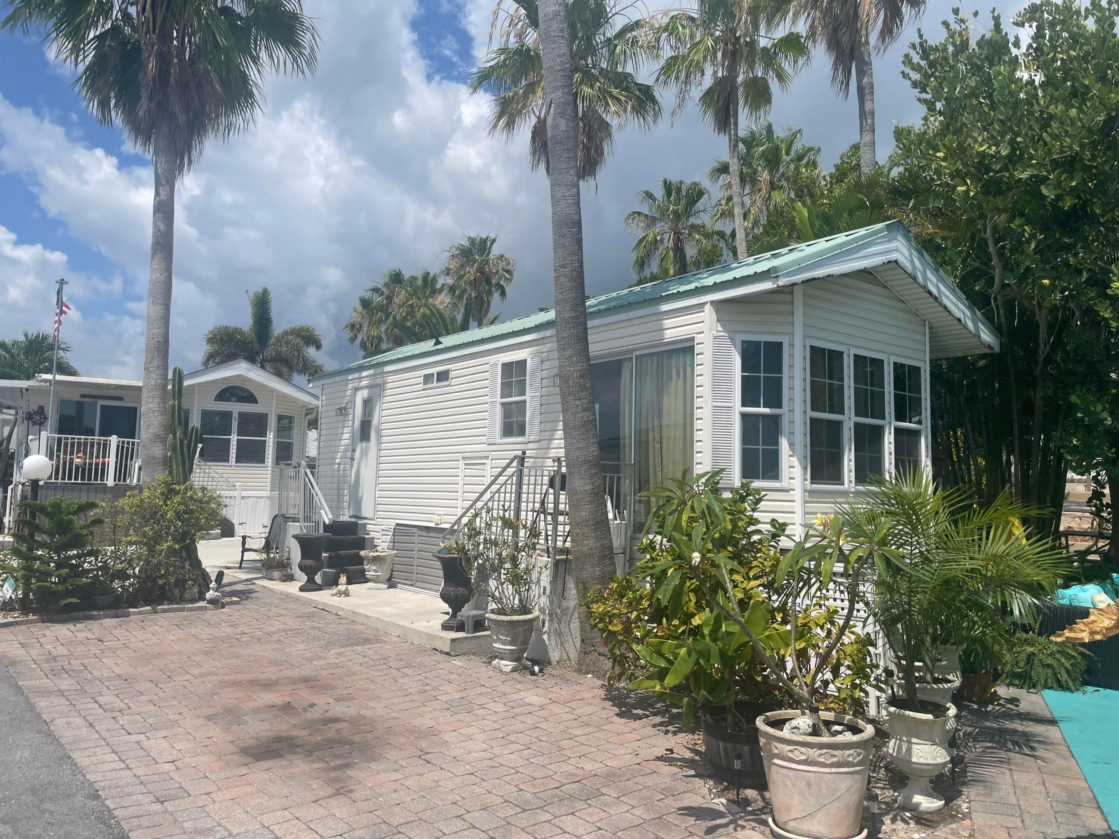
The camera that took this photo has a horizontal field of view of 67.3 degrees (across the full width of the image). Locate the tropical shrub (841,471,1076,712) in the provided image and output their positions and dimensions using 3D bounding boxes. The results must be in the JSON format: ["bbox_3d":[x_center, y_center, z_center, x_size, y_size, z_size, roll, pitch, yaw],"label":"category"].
[{"bbox_3d":[2.020,0.808,4.400,1.150,1.180,1.100,-1,-6,25],"label":"tropical shrub"}]

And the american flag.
[{"bbox_3d":[-9.469,-1.991,16.000,0.360,1.050,0.300,5,-7,-31],"label":"american flag"}]

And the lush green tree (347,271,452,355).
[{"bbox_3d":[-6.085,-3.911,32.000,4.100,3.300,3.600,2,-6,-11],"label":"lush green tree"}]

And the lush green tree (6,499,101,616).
[{"bbox_3d":[-5.590,1.467,9.300,1.000,1.260,1.000,5,-7,-30],"label":"lush green tree"}]

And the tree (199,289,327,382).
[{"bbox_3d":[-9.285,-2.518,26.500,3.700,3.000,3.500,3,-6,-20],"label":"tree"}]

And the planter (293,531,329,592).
[{"bbox_3d":[-3.252,1.856,11.000,0.480,0.760,0.480,3,-6,-16],"label":"planter"}]

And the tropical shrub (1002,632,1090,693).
[{"bbox_3d":[3.895,1.912,6.753,0.708,0.408,0.650,-2,-6,30],"label":"tropical shrub"}]

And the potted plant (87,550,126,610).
[{"bbox_3d":[-5.108,1.799,9.502,0.453,0.664,0.450,4,-6,-28],"label":"potted plant"}]

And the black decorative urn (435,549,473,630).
[{"bbox_3d":[-0.982,1.616,8.034,0.441,0.751,0.441,2,-5,-7],"label":"black decorative urn"}]

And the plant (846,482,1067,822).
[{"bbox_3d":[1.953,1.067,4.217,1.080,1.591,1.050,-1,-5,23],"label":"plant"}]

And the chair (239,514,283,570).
[{"bbox_3d":[-4.723,1.926,13.518,0.600,0.930,0.660,-3,-6,38],"label":"chair"}]

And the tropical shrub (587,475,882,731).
[{"bbox_3d":[1.103,1.153,5.371,1.800,1.589,1.300,0,-5,11],"label":"tropical shrub"}]

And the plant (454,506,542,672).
[{"bbox_3d":[-0.507,1.400,7.073,0.745,1.331,0.700,1,-5,-4],"label":"plant"}]

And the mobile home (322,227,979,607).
[{"bbox_3d":[0.210,0.375,11.847,3.940,4.067,9.869,5,-6,-38],"label":"mobile home"}]

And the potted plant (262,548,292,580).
[{"bbox_3d":[-4.109,2.089,12.200,0.410,0.480,0.400,3,-6,-18],"label":"potted plant"}]

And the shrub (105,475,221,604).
[{"bbox_3d":[-4.612,1.375,9.850,1.270,1.480,1.200,4,-6,-25],"label":"shrub"}]

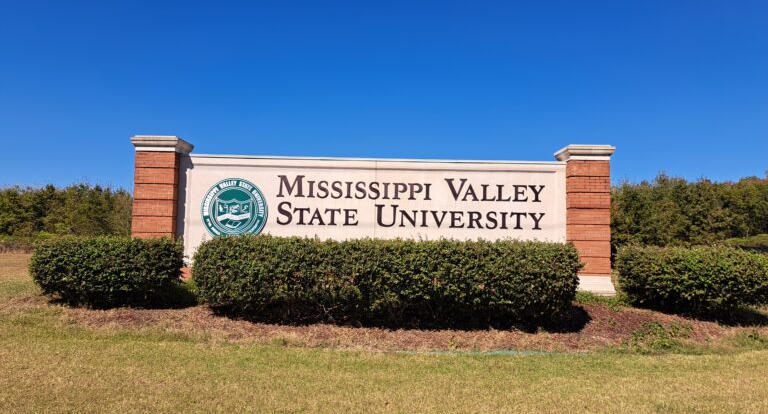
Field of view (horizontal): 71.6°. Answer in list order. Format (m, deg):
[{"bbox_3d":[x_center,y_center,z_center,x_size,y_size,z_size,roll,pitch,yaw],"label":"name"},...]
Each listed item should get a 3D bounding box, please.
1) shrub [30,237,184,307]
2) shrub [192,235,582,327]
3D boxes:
[{"bbox_3d":[-5.550,1.274,10.684,2.650,1.340,1.300,1,-4,0],"label":"shrub"},{"bbox_3d":[0.025,1.343,9.834,6.900,1.480,1.300,1,-4,0],"label":"shrub"}]

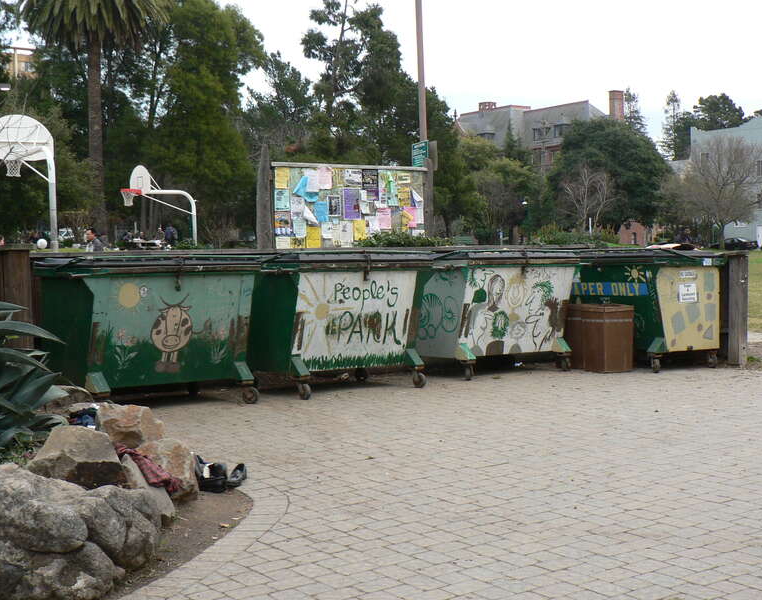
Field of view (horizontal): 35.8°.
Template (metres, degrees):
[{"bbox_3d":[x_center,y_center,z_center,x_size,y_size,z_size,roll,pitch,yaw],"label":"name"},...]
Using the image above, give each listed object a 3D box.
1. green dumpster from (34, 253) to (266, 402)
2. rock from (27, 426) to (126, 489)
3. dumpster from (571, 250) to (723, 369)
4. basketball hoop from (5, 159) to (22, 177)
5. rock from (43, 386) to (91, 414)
[{"bbox_3d":[-2.279,0.315,11.858,1.791,1.480,1.280,-3,4,-36],"label":"green dumpster"},{"bbox_3d":[-1.989,1.036,7.700,0.620,0.430,0.500,-3,4,-25],"label":"rock"},{"bbox_3d":[3.368,0.092,15.182,1.280,1.480,1.680,-4,4,-36],"label":"dumpster"},{"bbox_3d":[-7.296,-2.651,23.400,0.450,0.450,0.500,-3,4,-27],"label":"basketball hoop"},{"bbox_3d":[-2.633,0.861,9.900,0.420,0.300,0.380,-3,4,-25],"label":"rock"}]

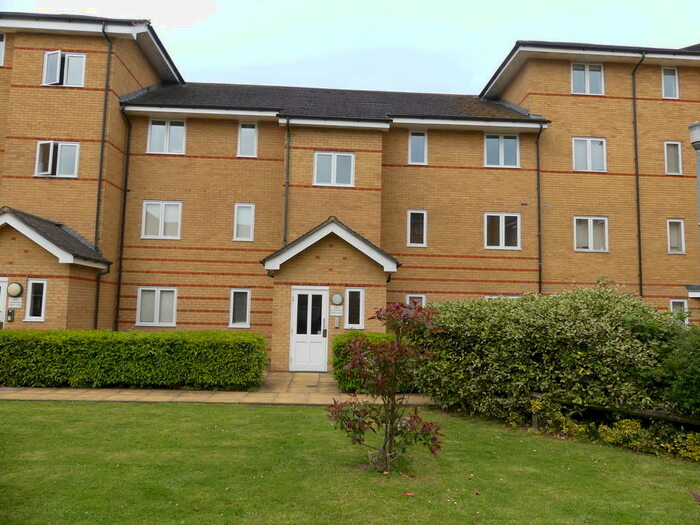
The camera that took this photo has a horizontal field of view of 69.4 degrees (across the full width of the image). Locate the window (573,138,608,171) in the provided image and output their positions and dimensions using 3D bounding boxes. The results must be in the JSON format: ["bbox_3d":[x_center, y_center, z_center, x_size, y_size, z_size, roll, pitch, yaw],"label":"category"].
[{"bbox_3d":[7.805,-3.489,16.477,1.140,1.120,0.100,2,-6,-3],"label":"window"}]

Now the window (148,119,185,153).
[{"bbox_3d":[-5.649,-3.861,15.633,1.130,1.100,0.100,2,-6,-3],"label":"window"}]

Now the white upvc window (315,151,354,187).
[{"bbox_3d":[-0.445,-2.683,14.548,1.153,0.997,0.100,2,-5,-3],"label":"white upvc window"}]

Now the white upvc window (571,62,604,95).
[{"bbox_3d":[7.865,-6.065,16.723,1.130,1.090,0.100,2,-6,-3],"label":"white upvc window"}]

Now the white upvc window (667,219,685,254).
[{"bbox_3d":[10.571,-0.828,16.393,0.590,1.130,0.100,2,-6,-3],"label":"white upvc window"}]

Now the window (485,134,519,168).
[{"bbox_3d":[4.944,-3.635,16.414,1.152,1.109,0.100,2,-5,-3],"label":"window"}]

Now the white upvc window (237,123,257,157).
[{"bbox_3d":[-3.188,-3.822,15.770,0.570,1.091,0.100,2,-5,-3],"label":"white upvc window"}]

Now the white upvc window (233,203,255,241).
[{"bbox_3d":[-3.249,-1.244,15.541,0.594,1.169,0.100,2,-5,-3],"label":"white upvc window"}]

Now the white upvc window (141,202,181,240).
[{"bbox_3d":[-5.733,-1.298,15.390,1.152,1.167,0.100,2,-5,-3],"label":"white upvc window"}]

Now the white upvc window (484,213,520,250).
[{"bbox_3d":[4.850,-0.970,16.016,1.189,1.151,0.100,2,-6,-3],"label":"white upvc window"}]

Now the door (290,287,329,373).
[{"bbox_3d":[-1.010,1.676,12.637,0.945,2.089,0.100,2,-6,-3],"label":"door"}]

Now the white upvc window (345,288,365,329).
[{"bbox_3d":[0.118,1.146,12.609,0.480,1.010,0.100,2,-6,-3],"label":"white upvc window"}]

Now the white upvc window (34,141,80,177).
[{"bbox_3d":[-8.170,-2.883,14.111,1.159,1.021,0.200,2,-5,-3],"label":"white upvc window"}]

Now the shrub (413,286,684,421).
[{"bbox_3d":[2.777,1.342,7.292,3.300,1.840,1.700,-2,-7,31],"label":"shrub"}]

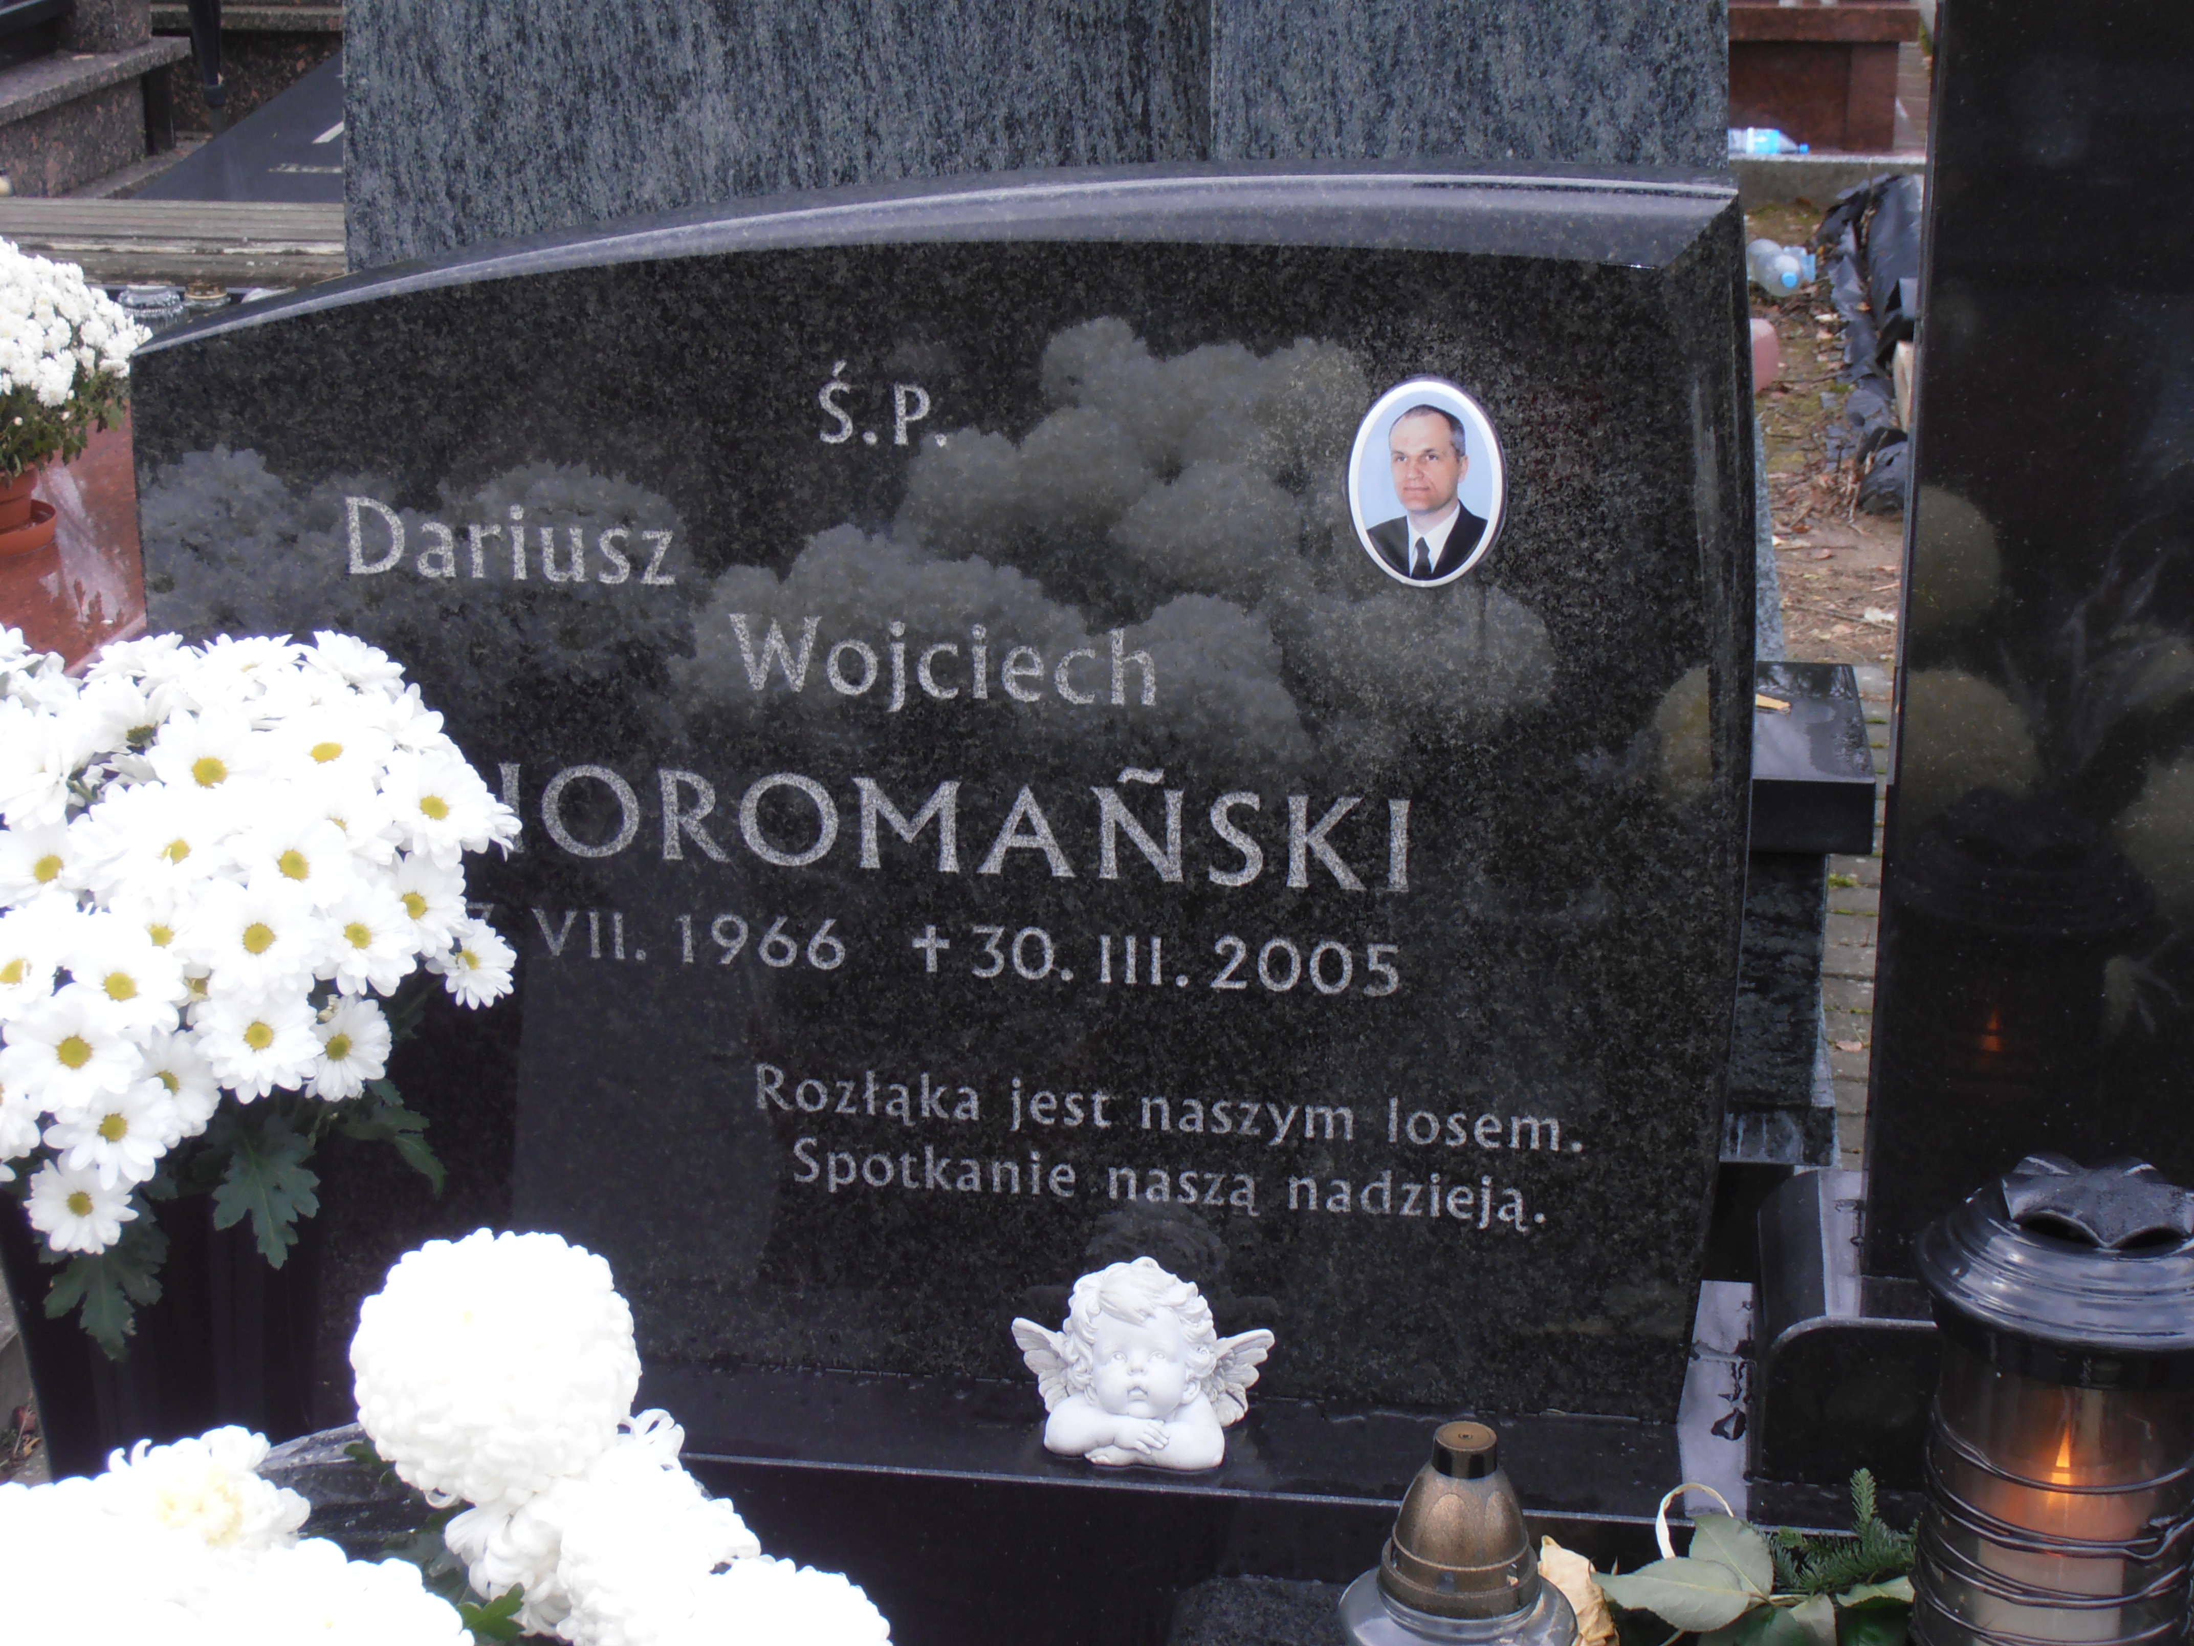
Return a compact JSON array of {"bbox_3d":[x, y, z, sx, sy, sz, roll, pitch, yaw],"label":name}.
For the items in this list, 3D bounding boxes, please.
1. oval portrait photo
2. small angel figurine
[{"bbox_3d":[0.188,-0.194,2.501,0.090,0.120,0.011,2,18,8],"label":"oval portrait photo"},{"bbox_3d":[0.023,0.317,2.627,0.160,0.108,0.090,3,18,8],"label":"small angel figurine"}]

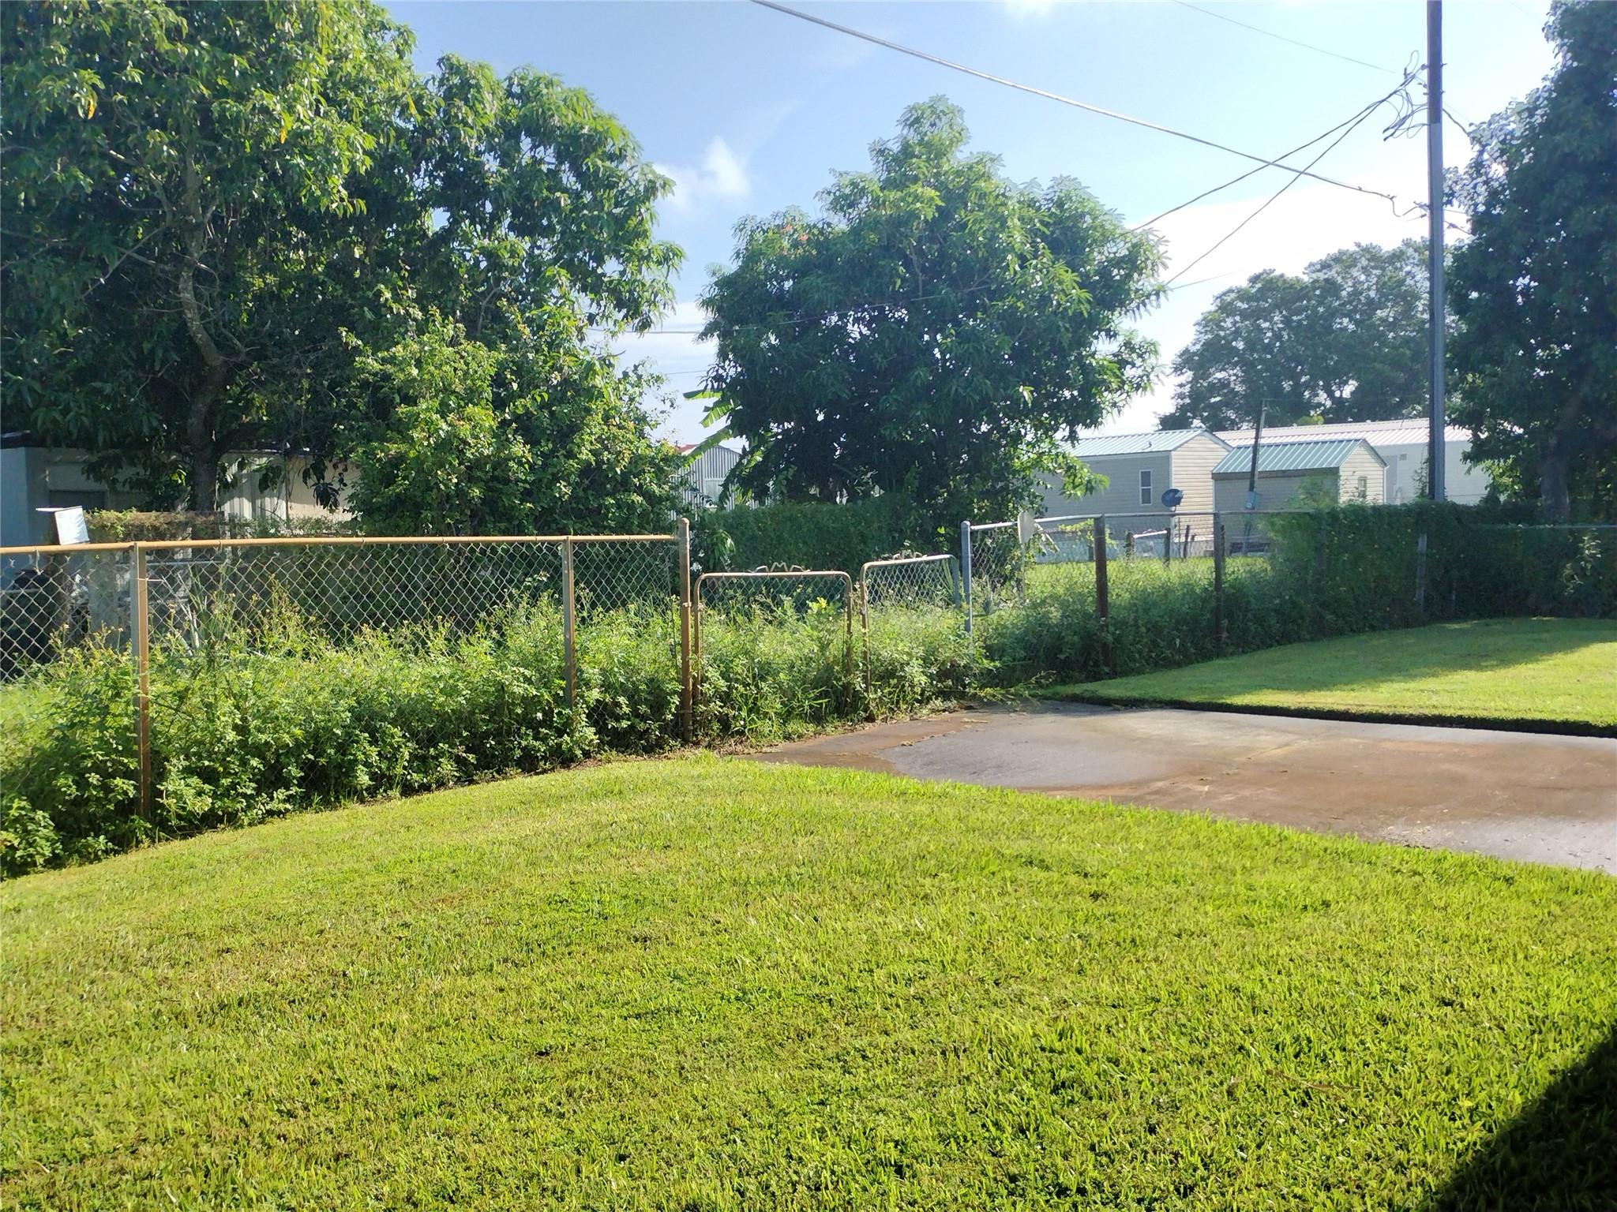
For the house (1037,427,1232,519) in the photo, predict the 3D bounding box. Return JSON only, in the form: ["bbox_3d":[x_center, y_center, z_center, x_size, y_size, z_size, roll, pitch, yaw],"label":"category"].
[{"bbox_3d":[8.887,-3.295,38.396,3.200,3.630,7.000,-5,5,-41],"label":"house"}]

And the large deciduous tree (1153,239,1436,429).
[{"bbox_3d":[23.062,-9.997,57.490,14.200,13.800,13.000,-1,4,0],"label":"large deciduous tree"}]

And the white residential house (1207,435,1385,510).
[{"bbox_3d":[14.002,-3.032,36.035,2.600,3.200,3.820,-4,5,-39],"label":"white residential house"}]

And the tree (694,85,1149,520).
[{"bbox_3d":[1.626,-3.288,16.819,6.300,6.850,6.000,-1,4,0],"label":"tree"}]

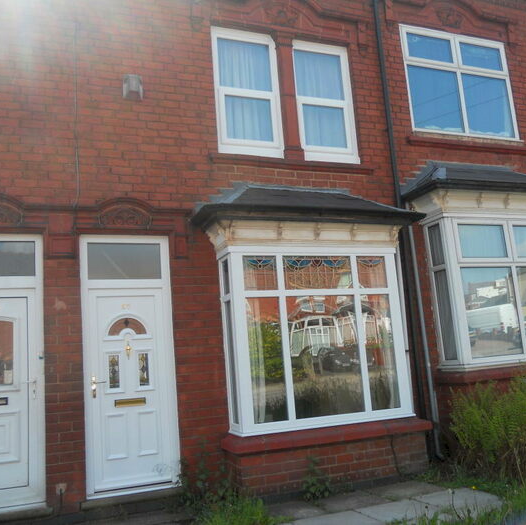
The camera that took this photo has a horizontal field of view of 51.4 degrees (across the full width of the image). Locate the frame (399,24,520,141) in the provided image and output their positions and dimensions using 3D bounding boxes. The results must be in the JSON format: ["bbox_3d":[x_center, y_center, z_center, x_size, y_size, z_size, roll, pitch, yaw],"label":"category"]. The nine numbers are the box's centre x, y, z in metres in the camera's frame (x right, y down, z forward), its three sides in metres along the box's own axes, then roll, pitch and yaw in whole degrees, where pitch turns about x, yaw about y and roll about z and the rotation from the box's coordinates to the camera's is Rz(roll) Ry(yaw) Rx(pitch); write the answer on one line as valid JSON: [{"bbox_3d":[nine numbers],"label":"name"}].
[{"bbox_3d":[2.922,-2.636,8.105,1.994,1.633,0.090,0,-11,-22],"label":"frame"}]

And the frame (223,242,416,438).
[{"bbox_3d":[0.610,0.818,6.086,2.057,1.899,0.413,0,-11,-22],"label":"frame"}]

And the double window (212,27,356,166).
[{"bbox_3d":[0.297,-2.069,6.907,1.920,1.633,0.090,0,-11,-22],"label":"double window"}]

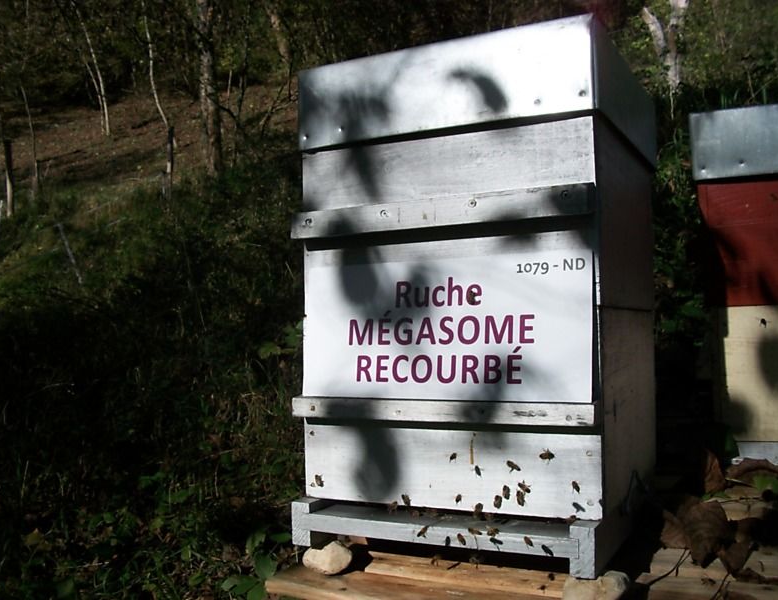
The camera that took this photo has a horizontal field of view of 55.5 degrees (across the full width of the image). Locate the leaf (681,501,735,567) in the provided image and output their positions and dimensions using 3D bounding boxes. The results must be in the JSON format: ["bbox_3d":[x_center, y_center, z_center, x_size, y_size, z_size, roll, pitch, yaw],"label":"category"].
[{"bbox_3d":[0.376,0.276,0.870,0.062,0.060,0.060,-1,1,0],"label":"leaf"}]

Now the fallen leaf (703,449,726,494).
[{"bbox_3d":[0.497,0.262,1.130,0.036,0.068,0.035,-1,1,0],"label":"fallen leaf"}]

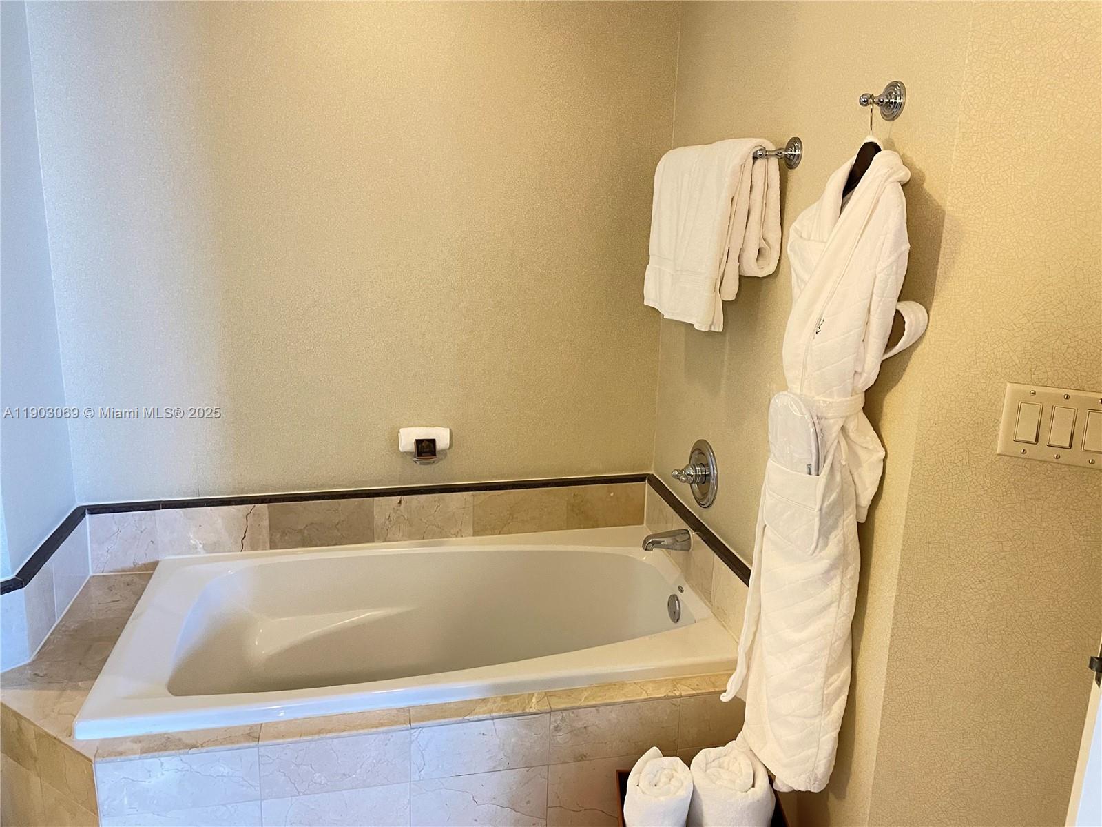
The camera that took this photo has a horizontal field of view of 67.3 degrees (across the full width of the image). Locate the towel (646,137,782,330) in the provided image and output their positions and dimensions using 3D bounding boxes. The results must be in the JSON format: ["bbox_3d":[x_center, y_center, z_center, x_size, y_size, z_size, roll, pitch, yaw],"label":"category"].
[{"bbox_3d":[0.383,-0.435,2.020,0.140,0.410,0.520,-2,14,-12],"label":"towel"}]

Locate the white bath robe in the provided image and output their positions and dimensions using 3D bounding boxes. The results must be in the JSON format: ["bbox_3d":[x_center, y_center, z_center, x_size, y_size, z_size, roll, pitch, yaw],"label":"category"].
[{"bbox_3d":[0.478,0.127,1.529,0.170,1.180,0.340,-5,15,-23],"label":"white bath robe"}]

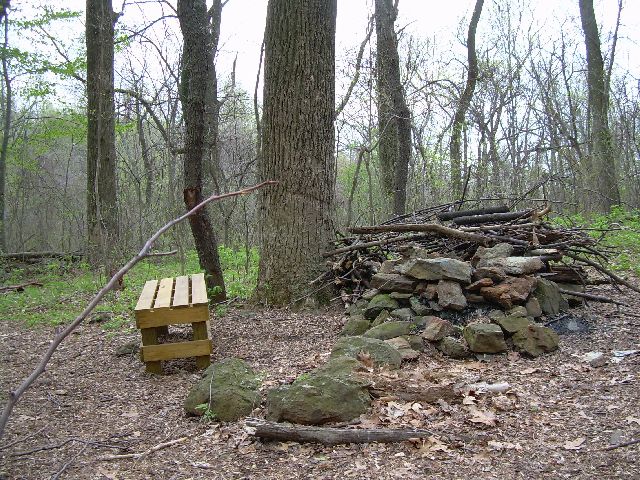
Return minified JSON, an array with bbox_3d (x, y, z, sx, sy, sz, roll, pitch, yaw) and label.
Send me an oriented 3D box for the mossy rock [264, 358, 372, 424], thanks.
[{"bbox_3d":[-0.017,0.861,4.139,0.570,0.250,0.560,-2,5,-6],"label":"mossy rock"}]

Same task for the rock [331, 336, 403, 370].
[{"bbox_3d":[0.320,0.790,5.071,0.500,0.200,0.420,-2,5,-6],"label":"rock"}]

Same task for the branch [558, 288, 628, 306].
[{"bbox_3d":[2.530,0.540,6.500,0.660,0.090,0.140,13,5,0],"label":"branch"}]

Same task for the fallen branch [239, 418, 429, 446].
[{"bbox_3d":[0.099,0.986,3.631,0.970,0.090,0.100,-1,5,5],"label":"fallen branch"}]

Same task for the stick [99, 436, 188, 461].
[{"bbox_3d":[-0.874,1.042,3.539,0.470,0.040,0.110,-4,6,-29],"label":"stick"}]

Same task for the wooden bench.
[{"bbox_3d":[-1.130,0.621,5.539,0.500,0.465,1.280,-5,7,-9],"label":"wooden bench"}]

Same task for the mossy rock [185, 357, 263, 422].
[{"bbox_3d":[-0.582,0.851,4.157,0.430,0.290,0.460,-2,6,-11],"label":"mossy rock"}]

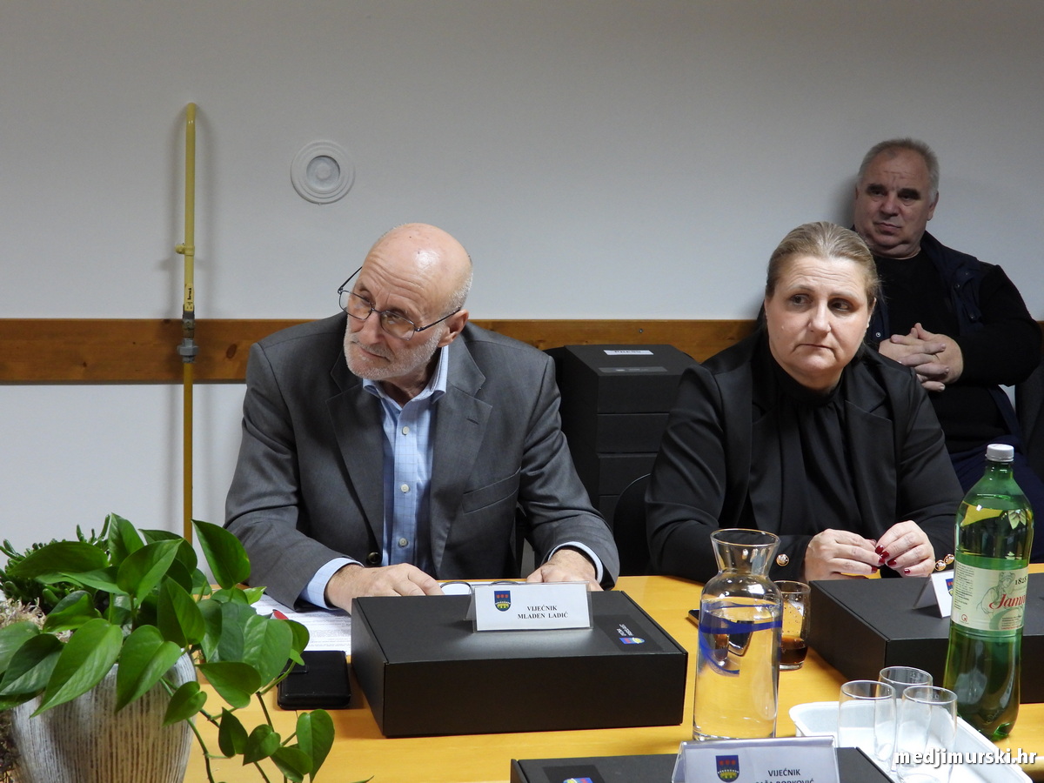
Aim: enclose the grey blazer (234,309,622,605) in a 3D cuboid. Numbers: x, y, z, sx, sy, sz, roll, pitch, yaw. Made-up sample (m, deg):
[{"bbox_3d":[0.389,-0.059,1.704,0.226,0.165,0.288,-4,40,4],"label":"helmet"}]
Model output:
[{"bbox_3d":[-0.143,0.205,2.733,0.570,0.640,0.530,1,10,-6],"label":"grey blazer"}]

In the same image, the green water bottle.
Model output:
[{"bbox_3d":[0.525,0.223,2.034,0.090,0.327,0.090,1,10,-7],"label":"green water bottle"}]

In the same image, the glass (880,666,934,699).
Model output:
[{"bbox_3d":[0.404,0.349,1.917,0.061,0.101,0.061,2,10,0],"label":"glass"}]

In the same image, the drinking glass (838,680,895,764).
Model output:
[{"bbox_3d":[0.354,0.356,1.866,0.061,0.101,0.061,2,10,0],"label":"drinking glass"}]

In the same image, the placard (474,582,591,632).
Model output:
[{"bbox_3d":[0.009,0.248,2.110,0.143,0.050,0.050,0,10,-14],"label":"placard"}]

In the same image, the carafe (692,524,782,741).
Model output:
[{"bbox_3d":[0.241,0.270,2.005,0.095,0.223,0.095,2,10,0],"label":"carafe"}]

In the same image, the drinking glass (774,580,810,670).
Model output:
[{"bbox_3d":[0.329,0.292,2.256,0.059,0.101,0.059,2,10,0],"label":"drinking glass"}]

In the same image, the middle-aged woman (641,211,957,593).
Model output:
[{"bbox_3d":[0.423,0.367,2.828,0.500,1.250,0.660,1,10,-6],"label":"middle-aged woman"}]

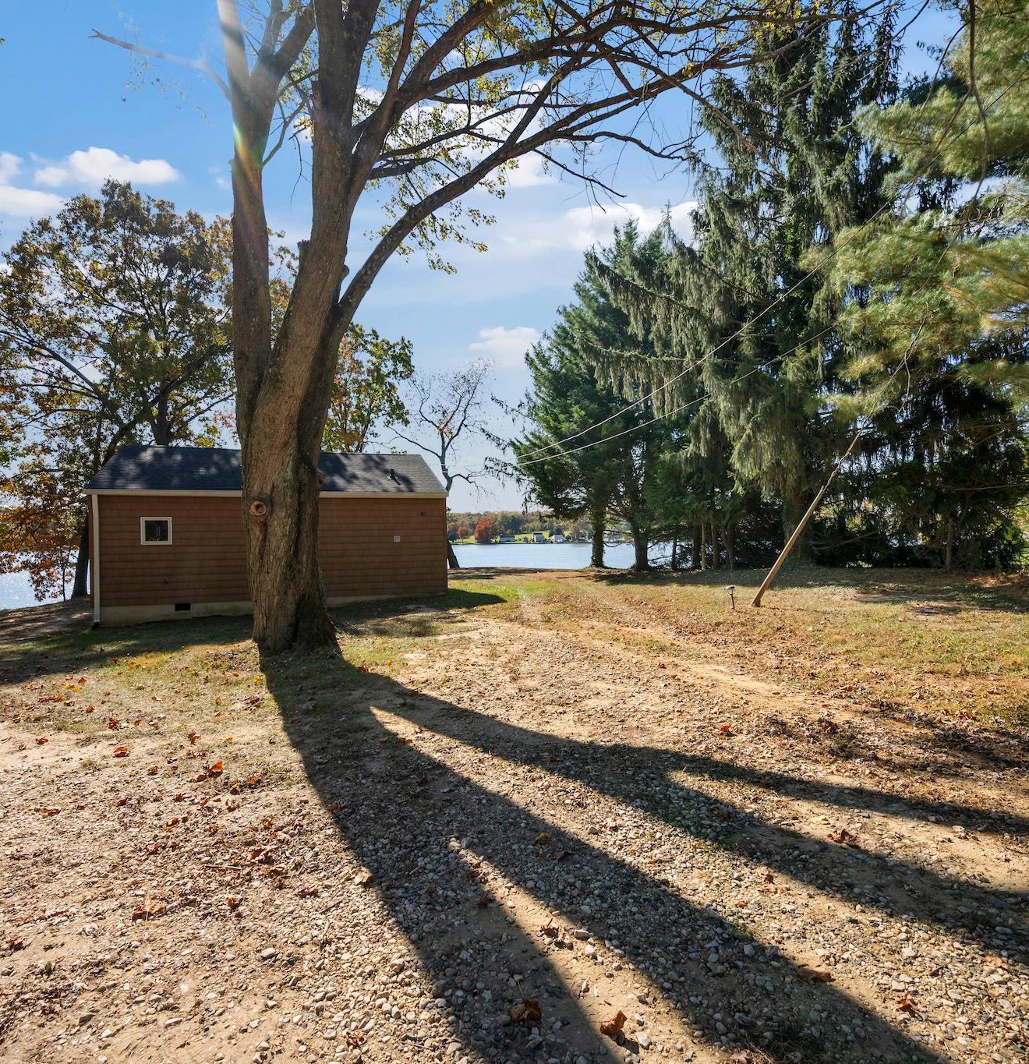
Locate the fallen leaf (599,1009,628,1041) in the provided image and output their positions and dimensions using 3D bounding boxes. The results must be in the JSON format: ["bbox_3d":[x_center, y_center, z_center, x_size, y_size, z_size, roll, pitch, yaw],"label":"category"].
[{"bbox_3d":[0.301,1.491,1.880,0.080,0.040,0.060,-1,0,0],"label":"fallen leaf"}]

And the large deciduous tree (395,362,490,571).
[{"bbox_3d":[-3.746,-3.516,33.000,5.300,11.100,5.000,-1,0,0],"label":"large deciduous tree"}]

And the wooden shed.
[{"bbox_3d":[-7.108,-0.149,19.261,8.700,4.700,7.300,-1,0,-20],"label":"wooden shed"}]

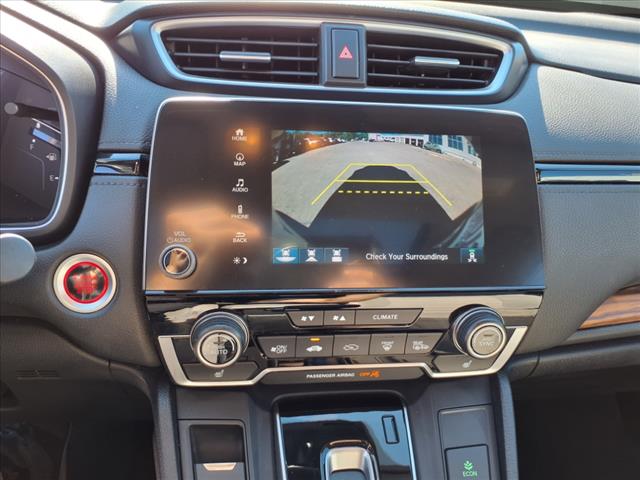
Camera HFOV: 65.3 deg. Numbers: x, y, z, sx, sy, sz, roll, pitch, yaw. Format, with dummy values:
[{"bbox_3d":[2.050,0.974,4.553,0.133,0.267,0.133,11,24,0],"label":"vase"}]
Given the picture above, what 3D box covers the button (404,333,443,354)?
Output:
[{"bbox_3d":[0.078,0.077,0.378,0.028,0.018,0.010,0,19,-8],"label":"button"}]

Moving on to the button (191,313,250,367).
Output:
[{"bbox_3d":[-0.069,0.071,0.346,0.041,0.041,0.017,0,19,-8],"label":"button"}]

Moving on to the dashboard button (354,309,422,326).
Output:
[{"bbox_3d":[0.048,0.053,0.352,0.047,0.014,0.008,0,20,-7],"label":"dashboard button"}]

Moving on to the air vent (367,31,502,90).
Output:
[{"bbox_3d":[0.098,-0.153,0.425,0.111,0.047,0.027,2,-5,-9],"label":"air vent"}]

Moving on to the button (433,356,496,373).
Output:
[{"bbox_3d":[0.109,0.093,0.382,0.049,0.017,0.008,0,20,-7],"label":"button"}]

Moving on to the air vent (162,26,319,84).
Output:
[{"bbox_3d":[-0.059,-0.140,0.380,0.116,0.042,0.030,0,6,-5],"label":"air vent"}]

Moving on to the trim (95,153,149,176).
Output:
[{"bbox_3d":[-0.148,-0.056,0.372,0.043,0.018,0.010,2,-7,-6],"label":"trim"}]

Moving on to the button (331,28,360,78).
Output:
[{"bbox_3d":[0.020,-0.142,0.383,0.022,0.035,0.012,0,6,-8],"label":"button"}]

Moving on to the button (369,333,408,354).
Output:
[{"bbox_3d":[0.050,0.077,0.374,0.027,0.018,0.010,0,19,-8],"label":"button"}]

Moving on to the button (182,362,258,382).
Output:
[{"bbox_3d":[-0.073,0.094,0.364,0.052,0.016,0.010,0,19,-8],"label":"button"}]

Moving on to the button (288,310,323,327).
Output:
[{"bbox_3d":[-0.010,0.053,0.345,0.024,0.012,0.008,0,20,-7],"label":"button"}]

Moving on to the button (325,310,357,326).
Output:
[{"bbox_3d":[0.014,0.053,0.348,0.022,0.013,0.008,0,20,-7],"label":"button"}]

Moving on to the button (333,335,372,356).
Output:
[{"bbox_3d":[0.023,0.077,0.370,0.026,0.019,0.010,0,19,-8],"label":"button"}]

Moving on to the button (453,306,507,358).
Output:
[{"bbox_3d":[0.116,0.069,0.357,0.040,0.040,0.020,0,19,-7],"label":"button"}]

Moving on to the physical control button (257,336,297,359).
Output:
[{"bbox_3d":[-0.030,0.075,0.355,0.027,0.018,0.008,0,20,-7],"label":"physical control button"}]

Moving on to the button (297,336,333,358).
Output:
[{"bbox_3d":[-0.004,0.077,0.367,0.027,0.019,0.010,0,19,-8],"label":"button"}]

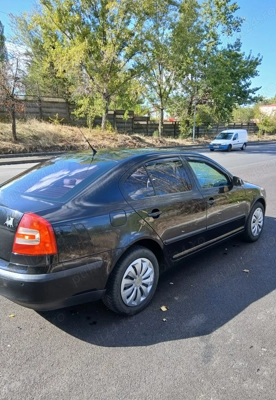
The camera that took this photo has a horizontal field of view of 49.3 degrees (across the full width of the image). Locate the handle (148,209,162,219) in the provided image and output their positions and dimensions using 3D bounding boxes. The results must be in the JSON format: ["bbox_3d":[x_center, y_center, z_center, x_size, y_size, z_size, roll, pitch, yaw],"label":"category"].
[{"bbox_3d":[0.161,0.128,2.720,0.055,0.075,0.190,11,17,43],"label":"handle"}]

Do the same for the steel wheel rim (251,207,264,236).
[{"bbox_3d":[1.770,0.334,4.568,0.130,0.430,0.430,11,17,43],"label":"steel wheel rim"}]

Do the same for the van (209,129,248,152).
[{"bbox_3d":[7.815,-5.108,25.694,1.720,1.810,4.300,9,15,38],"label":"van"}]

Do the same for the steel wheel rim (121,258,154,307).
[{"bbox_3d":[-0.032,0.738,2.769,0.130,0.430,0.430,11,17,43],"label":"steel wheel rim"}]

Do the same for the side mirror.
[{"bbox_3d":[1.229,-0.229,3.674,0.180,0.145,0.120,11,17,43],"label":"side mirror"}]

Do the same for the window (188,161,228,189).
[{"bbox_3d":[0.871,-0.316,3.597,0.710,0.370,0.050,-13,-10,-44],"label":"window"}]

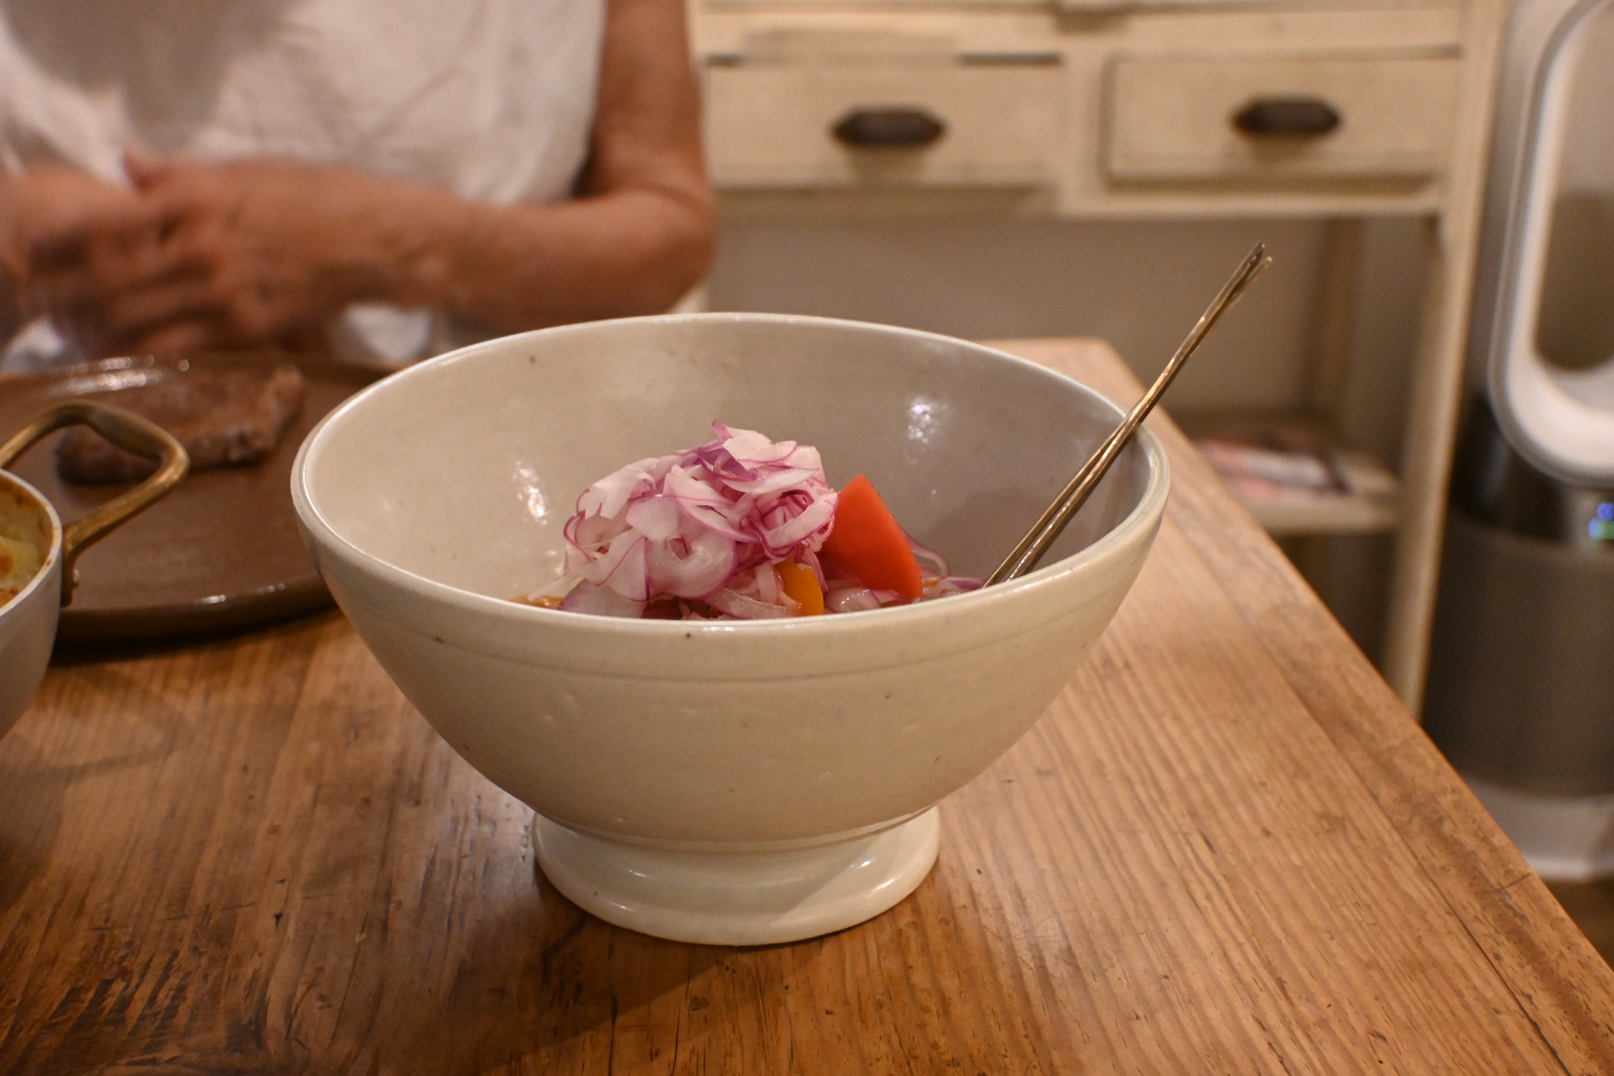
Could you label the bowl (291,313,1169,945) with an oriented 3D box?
[{"bbox_3d":[-0.019,0.027,0.515,0.210,0.109,0.210,1,23,0],"label":"bowl"}]

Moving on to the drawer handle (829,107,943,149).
[{"bbox_3d":[0.062,-0.312,1.535,0.084,0.027,0.023,-3,24,-10],"label":"drawer handle"}]

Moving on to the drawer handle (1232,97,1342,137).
[{"bbox_3d":[0.379,-0.332,1.590,0.084,0.027,0.023,-3,24,-10],"label":"drawer handle"}]

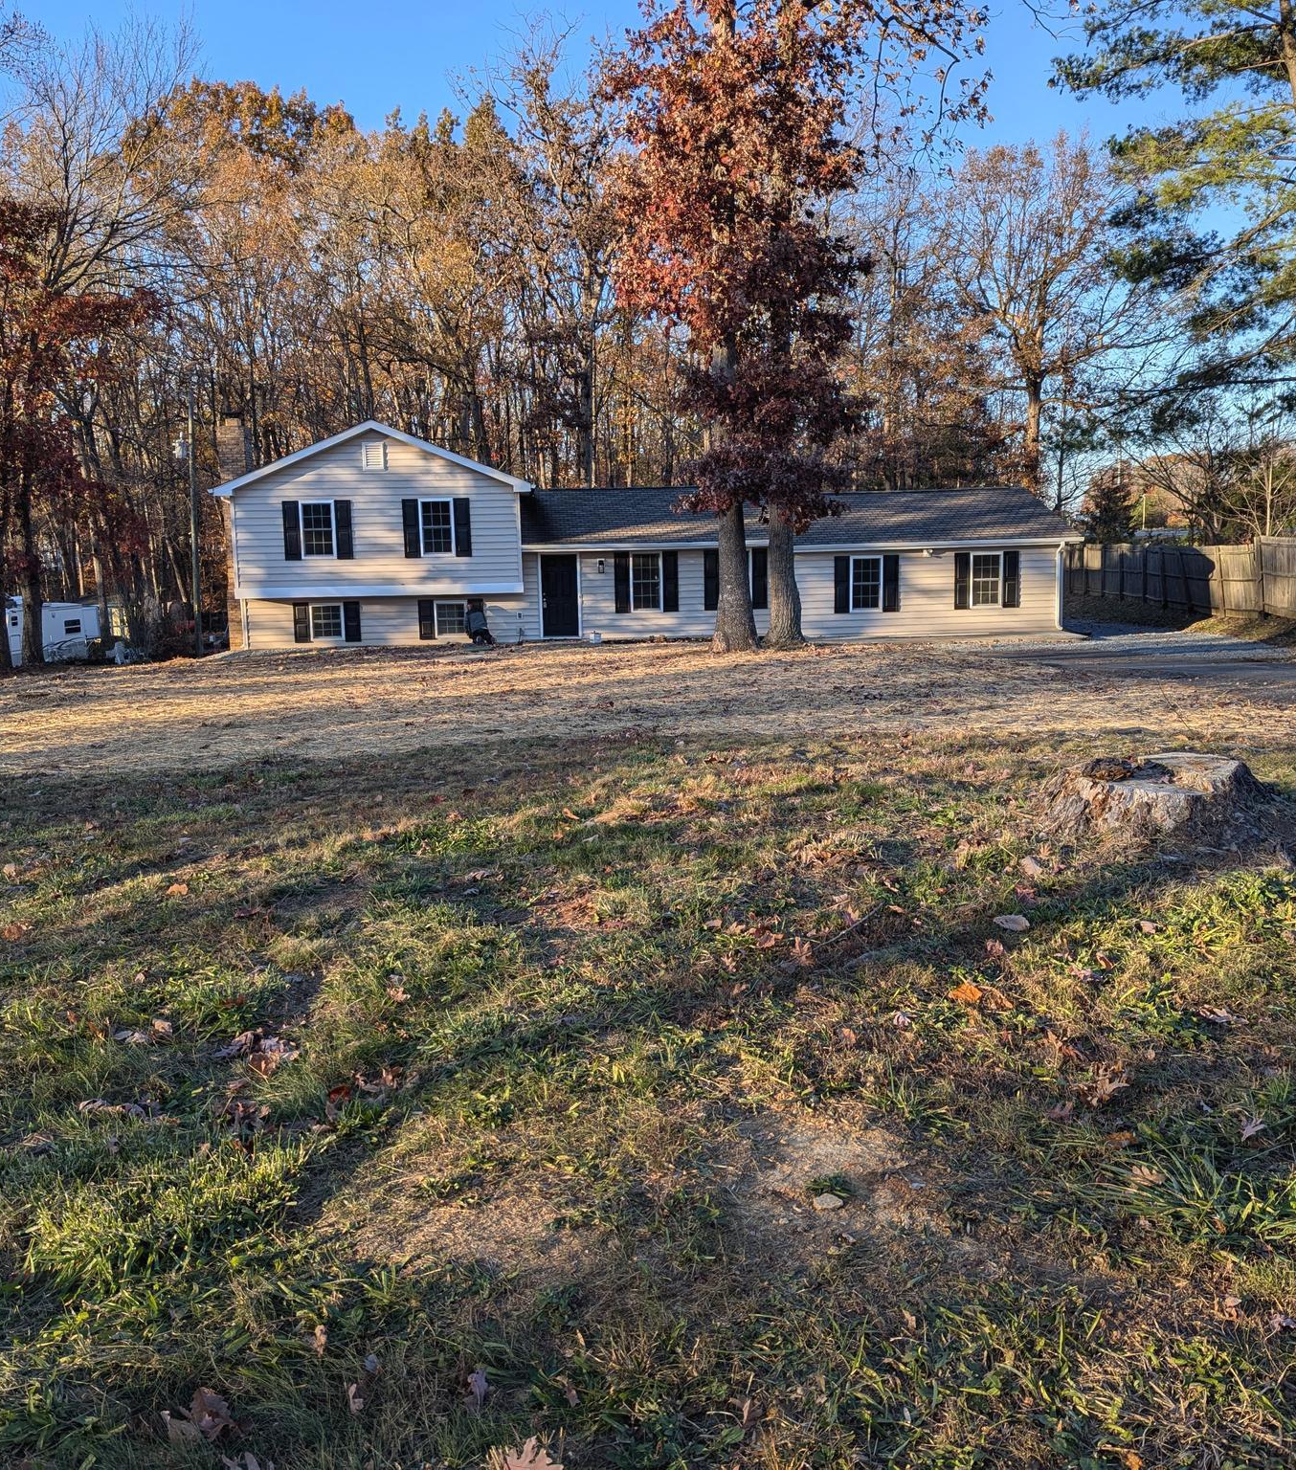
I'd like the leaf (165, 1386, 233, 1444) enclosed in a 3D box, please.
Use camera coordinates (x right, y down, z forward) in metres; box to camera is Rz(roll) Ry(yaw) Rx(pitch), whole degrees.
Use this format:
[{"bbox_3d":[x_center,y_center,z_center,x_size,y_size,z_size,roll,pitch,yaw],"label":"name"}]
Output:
[{"bbox_3d":[-0.835,1.274,2.524,0.125,0.050,0.100,-1,7,0],"label":"leaf"}]

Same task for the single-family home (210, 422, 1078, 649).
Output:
[{"bbox_3d":[-0.083,-5.806,38.320,22.030,5.664,9.440,-2,7,-7],"label":"single-family home"}]

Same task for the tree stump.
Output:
[{"bbox_3d":[2.922,0.323,7.774,1.200,0.340,1.150,-1,7,0],"label":"tree stump"}]

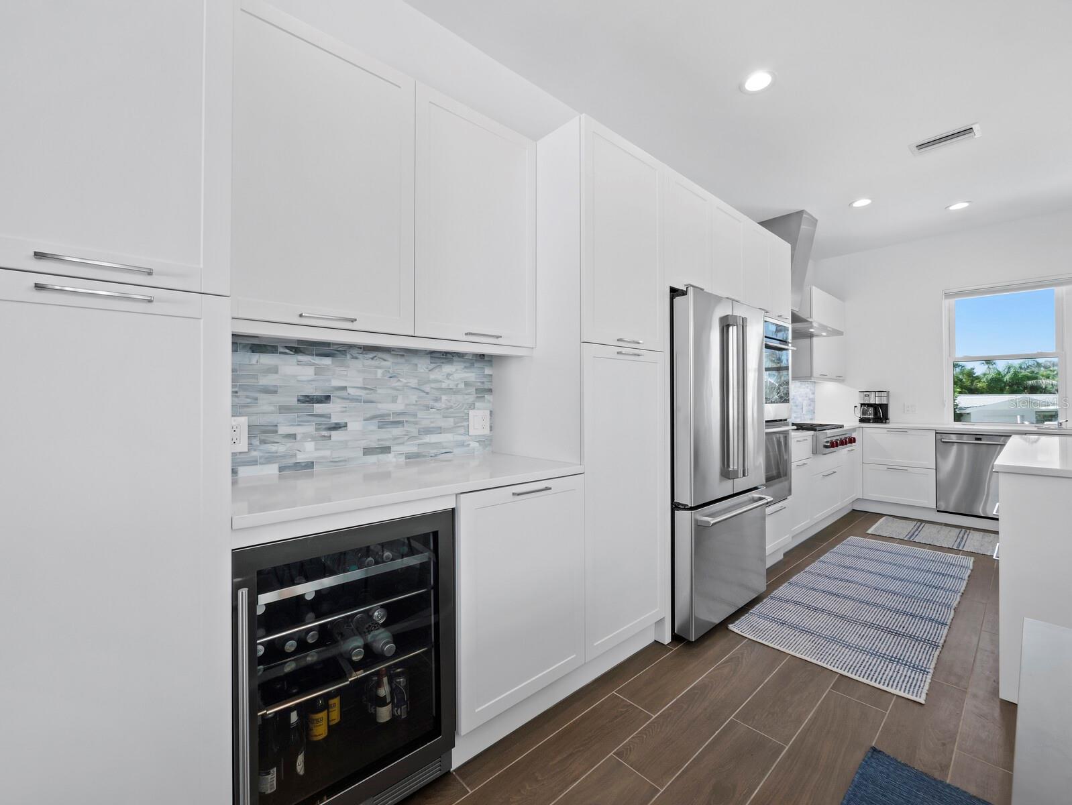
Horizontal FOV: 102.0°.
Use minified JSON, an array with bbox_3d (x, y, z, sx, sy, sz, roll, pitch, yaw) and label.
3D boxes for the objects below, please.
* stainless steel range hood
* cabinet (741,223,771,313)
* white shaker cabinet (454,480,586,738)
[{"bbox_3d":[2.602,-1.278,4.381,0.942,1.190,0.619,0,0,-41],"label":"stainless steel range hood"},{"bbox_3d":[1.358,-0.929,3.198,0.405,0.585,0.560,0,0,-41],"label":"cabinet"},{"bbox_3d":[-0.217,0.699,1.845,0.596,0.792,0.600,0,0,-41],"label":"white shaker cabinet"}]

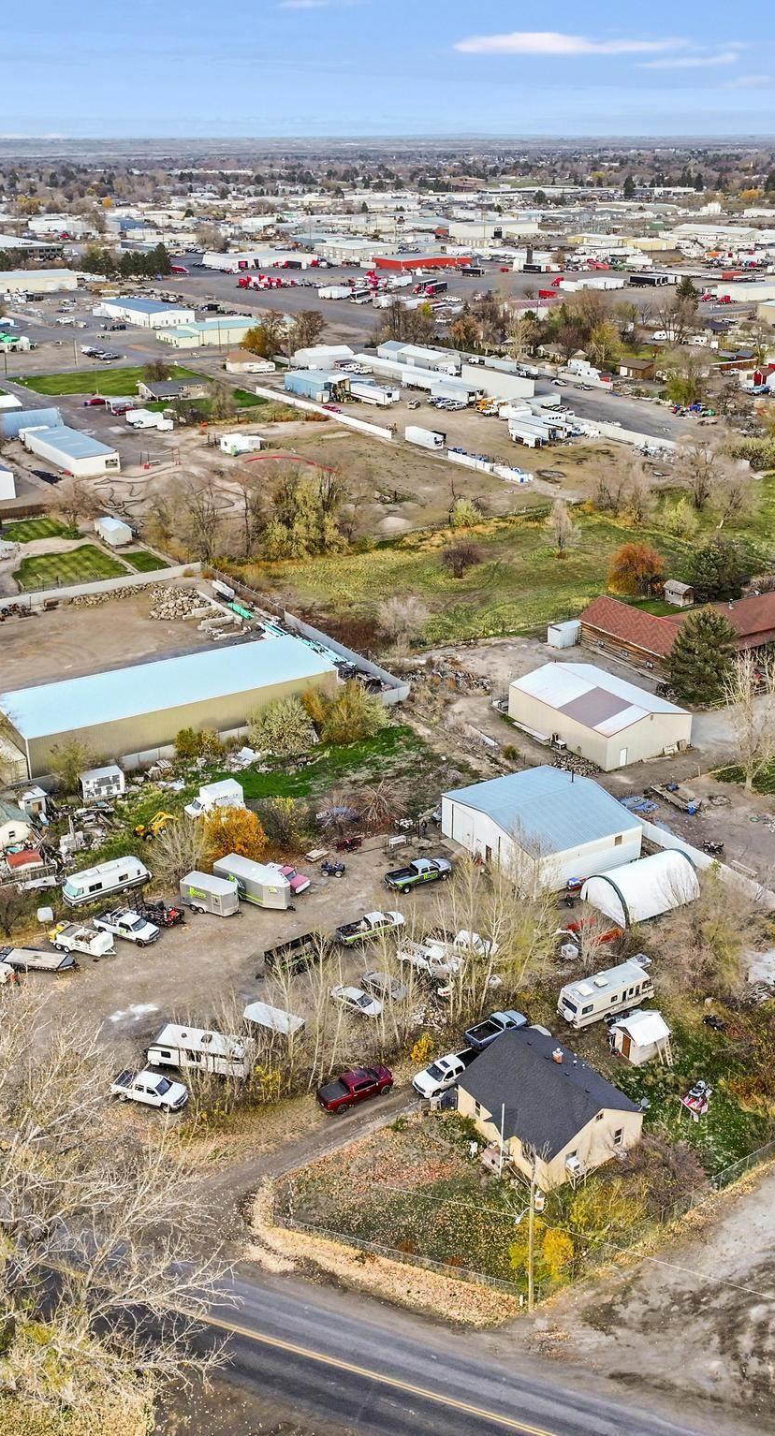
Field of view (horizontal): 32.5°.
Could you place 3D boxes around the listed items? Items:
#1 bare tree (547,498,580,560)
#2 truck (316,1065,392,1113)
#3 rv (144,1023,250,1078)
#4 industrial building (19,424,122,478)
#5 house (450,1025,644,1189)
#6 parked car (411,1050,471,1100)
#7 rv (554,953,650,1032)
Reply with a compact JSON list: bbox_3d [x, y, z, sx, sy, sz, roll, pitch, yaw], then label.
[{"bbox_3d":[28.842,-30.953,216.722,5.200,9.500,5.200,0,24,0],"label":"bare tree"},{"bbox_3d":[-2.340,26.930,96.470,5.750,1.920,2.020,-15,28,-30],"label":"truck"},{"bbox_3d":[-13.850,25.100,99.410,7.400,2.900,2.450,5,24,11],"label":"rv"},{"bbox_3d":[-67.449,-56.924,282.201,9.400,4.300,31.200,-15,28,-30],"label":"industrial building"},{"bbox_3d":[11.350,26.680,93.200,9.100,5.300,10.000,-15,28,-31],"label":"house"},{"bbox_3d":[4.643,25.796,97.207,5.750,1.880,2.000,-14,27,-29],"label":"parked car"},{"bbox_3d":[17.780,22.695,108.259,7.550,3.000,2.500,-14,27,-29],"label":"rv"}]

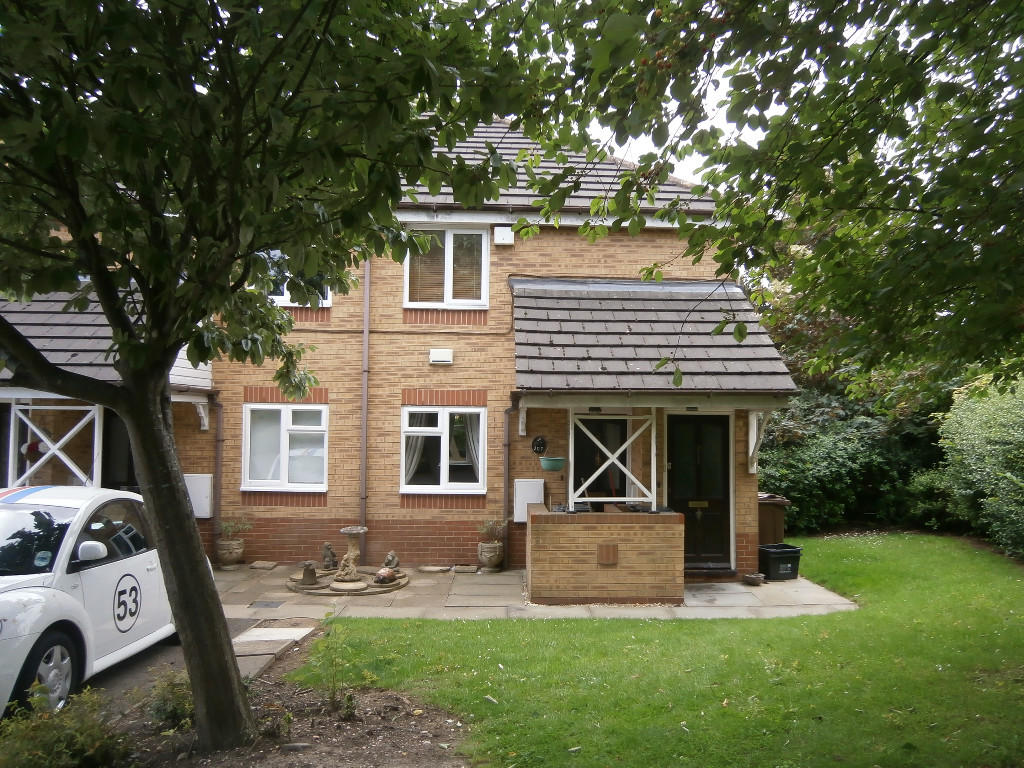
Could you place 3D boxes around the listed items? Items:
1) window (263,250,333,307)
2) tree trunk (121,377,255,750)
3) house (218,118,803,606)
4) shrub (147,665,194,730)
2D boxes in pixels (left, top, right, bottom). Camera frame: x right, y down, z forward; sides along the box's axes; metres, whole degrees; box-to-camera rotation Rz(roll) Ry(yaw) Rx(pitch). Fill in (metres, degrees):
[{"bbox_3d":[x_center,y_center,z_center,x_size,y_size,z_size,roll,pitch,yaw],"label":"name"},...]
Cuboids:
[{"bbox_3d":[-3.112,-1.654,10.782,1.180,1.120,0.120,1,-3,-3],"label":"window"},{"bbox_3d":[-1.941,1.074,4.600,0.700,2.240,0.400,1,-3,-3],"label":"tree trunk"},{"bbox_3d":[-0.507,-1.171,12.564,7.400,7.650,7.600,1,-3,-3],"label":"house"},{"bbox_3d":[-2.163,2.010,4.930,0.400,0.440,0.380,1,-3,-3],"label":"shrub"}]

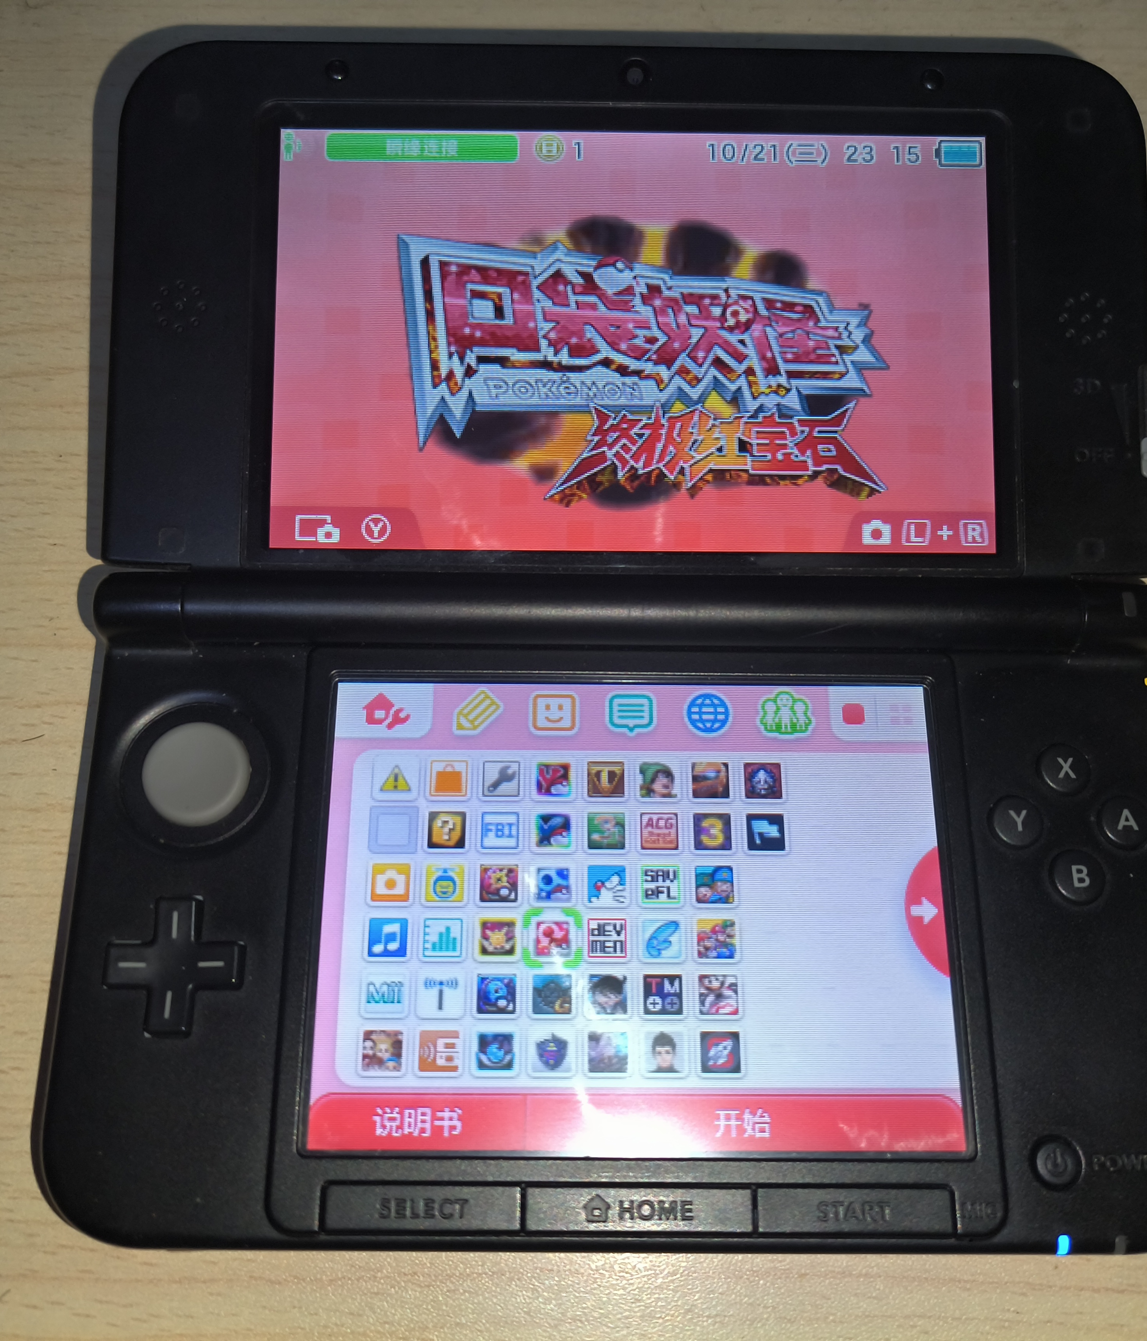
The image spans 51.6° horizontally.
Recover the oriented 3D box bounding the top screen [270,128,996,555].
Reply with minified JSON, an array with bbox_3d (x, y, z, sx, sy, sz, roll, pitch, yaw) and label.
[{"bbox_3d":[0.009,-0.049,0.177,0.106,0.003,0.064,0,85,-1],"label":"top screen"}]

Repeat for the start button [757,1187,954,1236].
[{"bbox_3d":[0.036,0.069,0.151,0.025,0.002,0.006,0,72,-1],"label":"start button"}]

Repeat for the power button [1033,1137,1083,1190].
[{"bbox_3d":[0.062,0.064,0.153,0.006,0.002,0.006,0,72,-1],"label":"power button"}]

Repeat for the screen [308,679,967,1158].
[{"bbox_3d":[0.008,0.032,0.164,0.085,0.003,0.063,0,72,-1],"label":"screen"}]

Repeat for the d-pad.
[{"bbox_3d":[-0.053,0.039,0.158,0.018,0.003,0.018,0,72,-1],"label":"d-pad"}]

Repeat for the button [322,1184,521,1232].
[{"bbox_3d":[-0.019,0.068,0.150,0.025,0.002,0.006,0,72,-1],"label":"button"}]

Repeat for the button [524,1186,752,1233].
[{"bbox_3d":[0.008,0.068,0.150,0.029,0.002,0.005,0,72,-1],"label":"button"}]

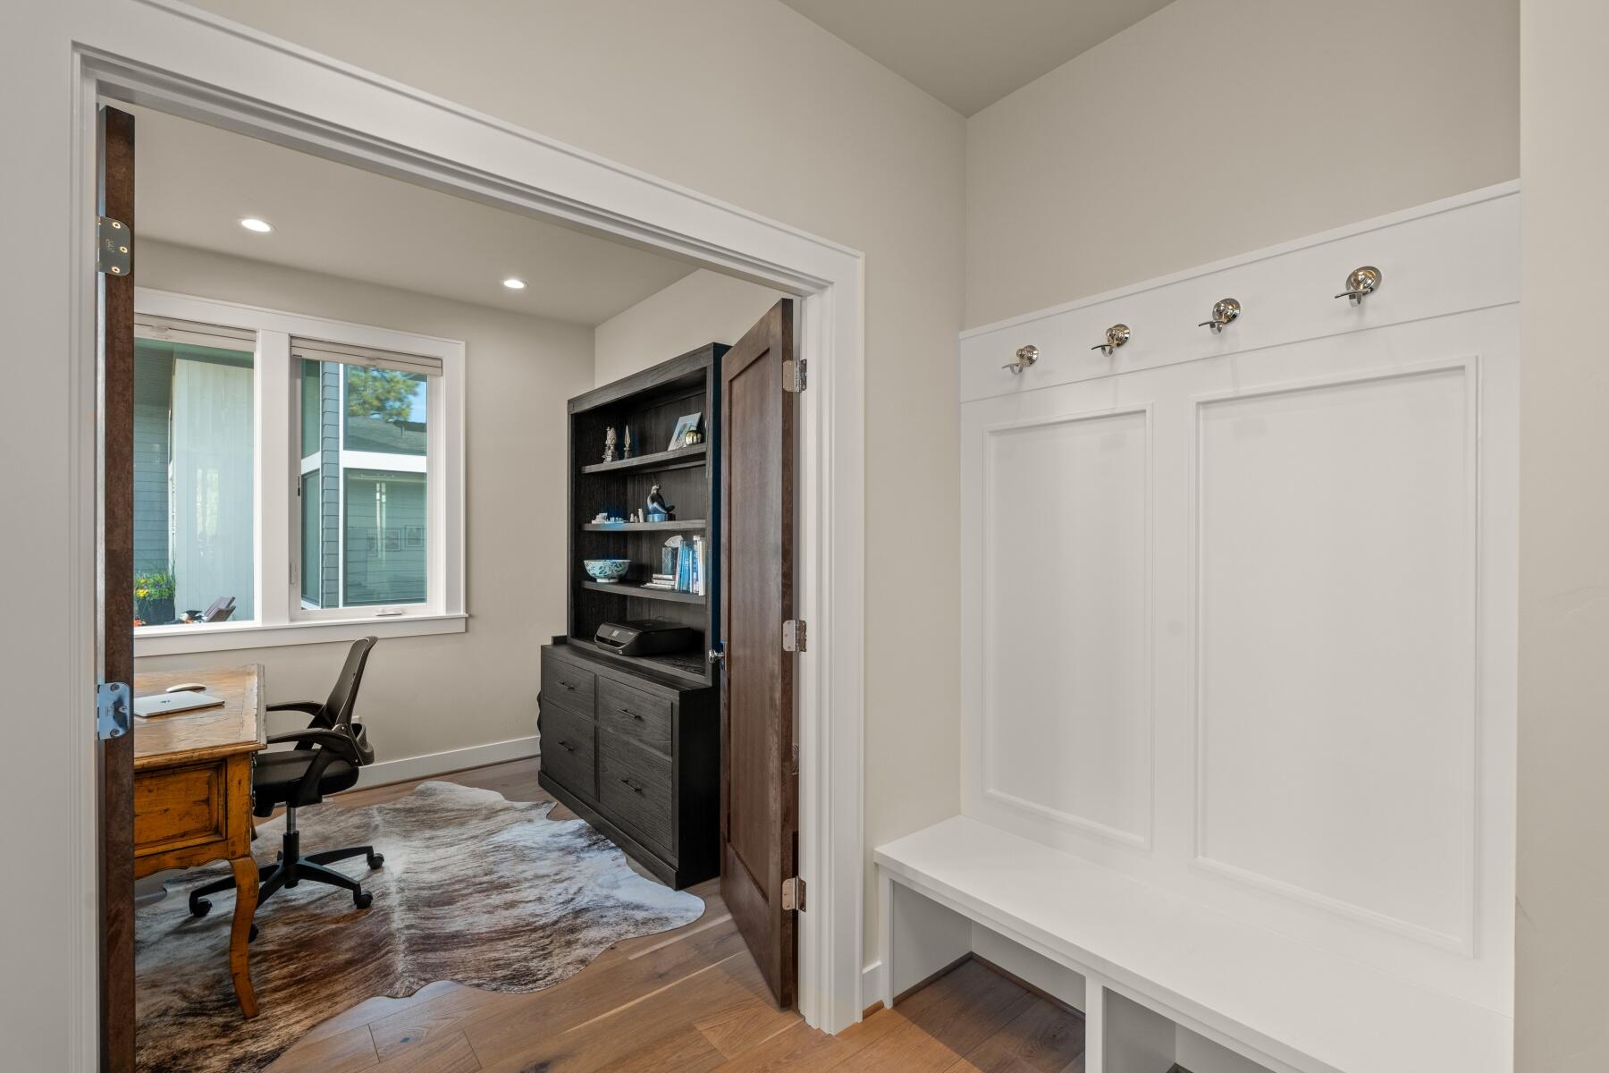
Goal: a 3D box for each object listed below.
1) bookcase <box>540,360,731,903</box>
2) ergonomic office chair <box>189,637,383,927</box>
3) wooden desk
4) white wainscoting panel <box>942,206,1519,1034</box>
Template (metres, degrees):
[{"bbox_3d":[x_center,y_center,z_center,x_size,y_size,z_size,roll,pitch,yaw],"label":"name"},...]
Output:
[{"bbox_3d":[-0.770,0.297,3.510,0.540,2.120,1.500,0,0,-40],"label":"bookcase"},{"bbox_3d":[-1.904,0.877,2.672,0.600,0.960,0.610,0,0,-40],"label":"ergonomic office chair"},{"bbox_3d":[-2.293,0.972,2.358,0.800,0.770,1.550,0,0,-38],"label":"wooden desk"},{"bbox_3d":[0.935,0.122,1.808,0.040,1.570,1.325,0,0,-40],"label":"white wainscoting panel"}]

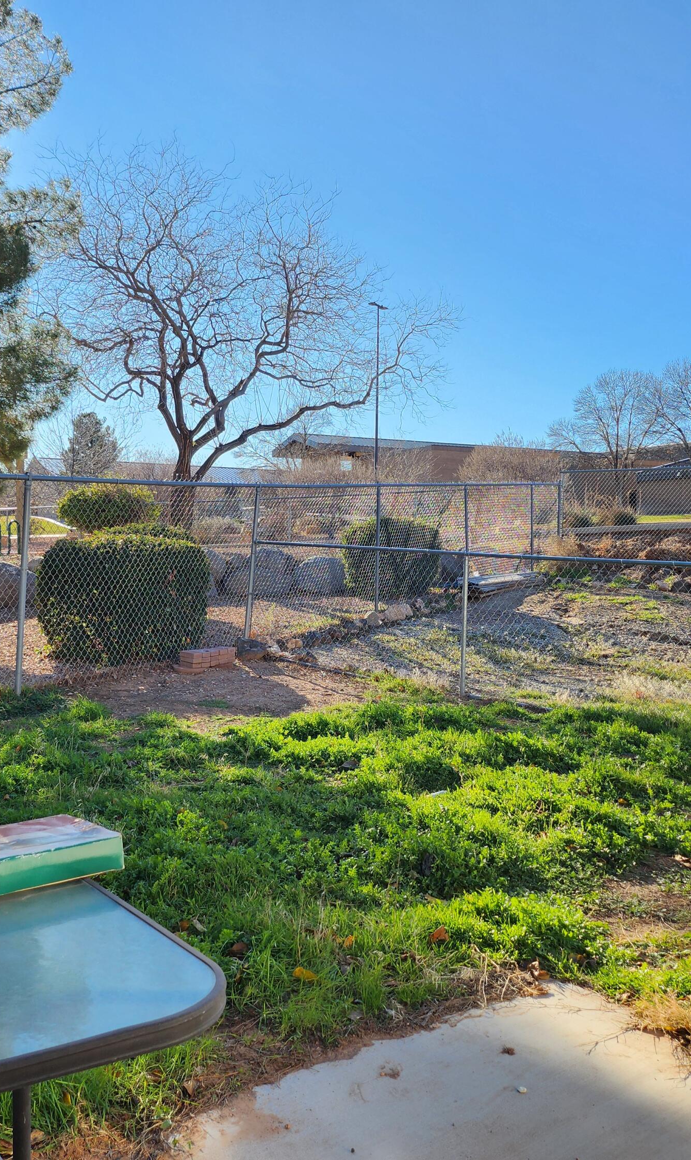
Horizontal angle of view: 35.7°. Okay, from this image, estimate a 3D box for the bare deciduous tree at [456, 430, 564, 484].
[{"bbox_3d":[6.972,-4.437,45.000,4.370,3.650,4.370,0,4,0],"label":"bare deciduous tree"}]

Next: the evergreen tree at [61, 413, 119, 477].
[{"bbox_3d":[-13.345,-5.900,56.000,2.970,5.810,2.970,0,4,0],"label":"evergreen tree"}]

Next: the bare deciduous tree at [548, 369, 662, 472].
[{"bbox_3d":[14.985,-8.034,62.000,6.440,8.310,6.440,0,4,0],"label":"bare deciduous tree"}]

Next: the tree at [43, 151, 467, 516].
[{"bbox_3d":[-2.239,-5.521,25.000,9.390,9.380,8.450,0,4,0],"label":"tree"}]

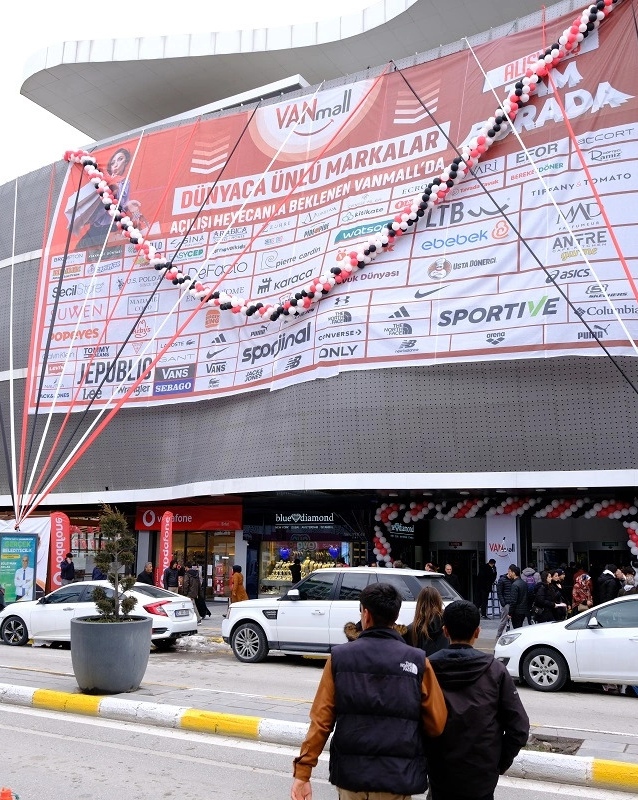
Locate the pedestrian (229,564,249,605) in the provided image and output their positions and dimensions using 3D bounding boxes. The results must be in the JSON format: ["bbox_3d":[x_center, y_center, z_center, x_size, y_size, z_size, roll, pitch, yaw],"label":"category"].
[{"bbox_3d":[-2.522,5.920,24.641,0.580,1.610,0.500,-3,-12,18],"label":"pedestrian"}]

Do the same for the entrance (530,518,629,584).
[{"bbox_3d":[8.087,5.248,24.880,3.029,3.093,0.600,-5,-13,28],"label":"entrance"}]

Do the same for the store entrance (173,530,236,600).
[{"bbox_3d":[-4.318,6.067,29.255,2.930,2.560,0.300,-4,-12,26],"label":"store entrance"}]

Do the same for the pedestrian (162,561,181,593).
[{"bbox_3d":[-4.078,5.260,21.936,0.360,1.710,0.500,-5,-13,30],"label":"pedestrian"}]

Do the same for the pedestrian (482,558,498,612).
[{"bbox_3d":[5.071,5.683,24.027,0.420,1.750,0.520,-5,-13,24],"label":"pedestrian"}]

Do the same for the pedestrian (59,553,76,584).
[{"bbox_3d":[-8.233,5.869,26.027,0.520,1.750,0.380,9,-14,-34],"label":"pedestrian"}]

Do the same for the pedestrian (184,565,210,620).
[{"bbox_3d":[-3.655,5.852,24.437,0.550,1.650,0.500,-4,-12,22],"label":"pedestrian"}]

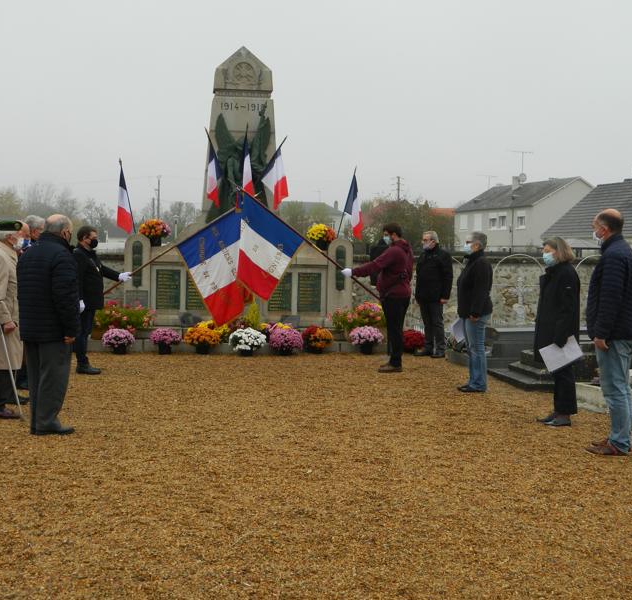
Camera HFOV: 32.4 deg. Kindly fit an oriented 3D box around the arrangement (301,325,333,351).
[{"bbox_3d":[0.025,0.572,15.250,0.430,0.380,0.420,0,3,-5],"label":"arrangement"}]

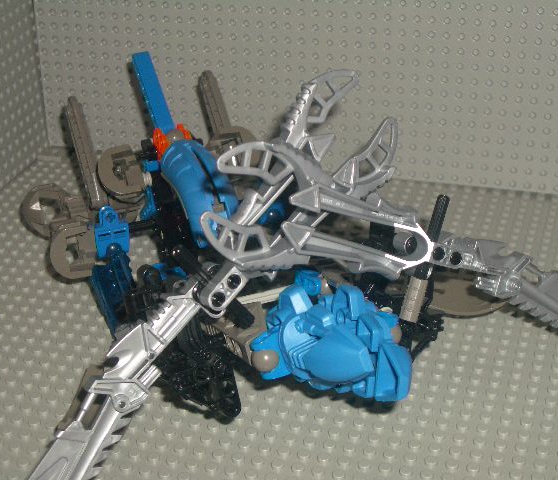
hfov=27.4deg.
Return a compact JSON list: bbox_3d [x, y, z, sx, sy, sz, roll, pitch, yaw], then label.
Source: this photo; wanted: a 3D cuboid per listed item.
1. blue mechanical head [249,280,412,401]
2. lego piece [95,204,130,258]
[{"bbox_3d":[0.021,0.041,0.441,0.058,0.033,0.033,10,31,22],"label":"blue mechanical head"},{"bbox_3d":[-0.080,-0.003,0.550,0.016,0.024,0.010,-7,14,-18],"label":"lego piece"}]

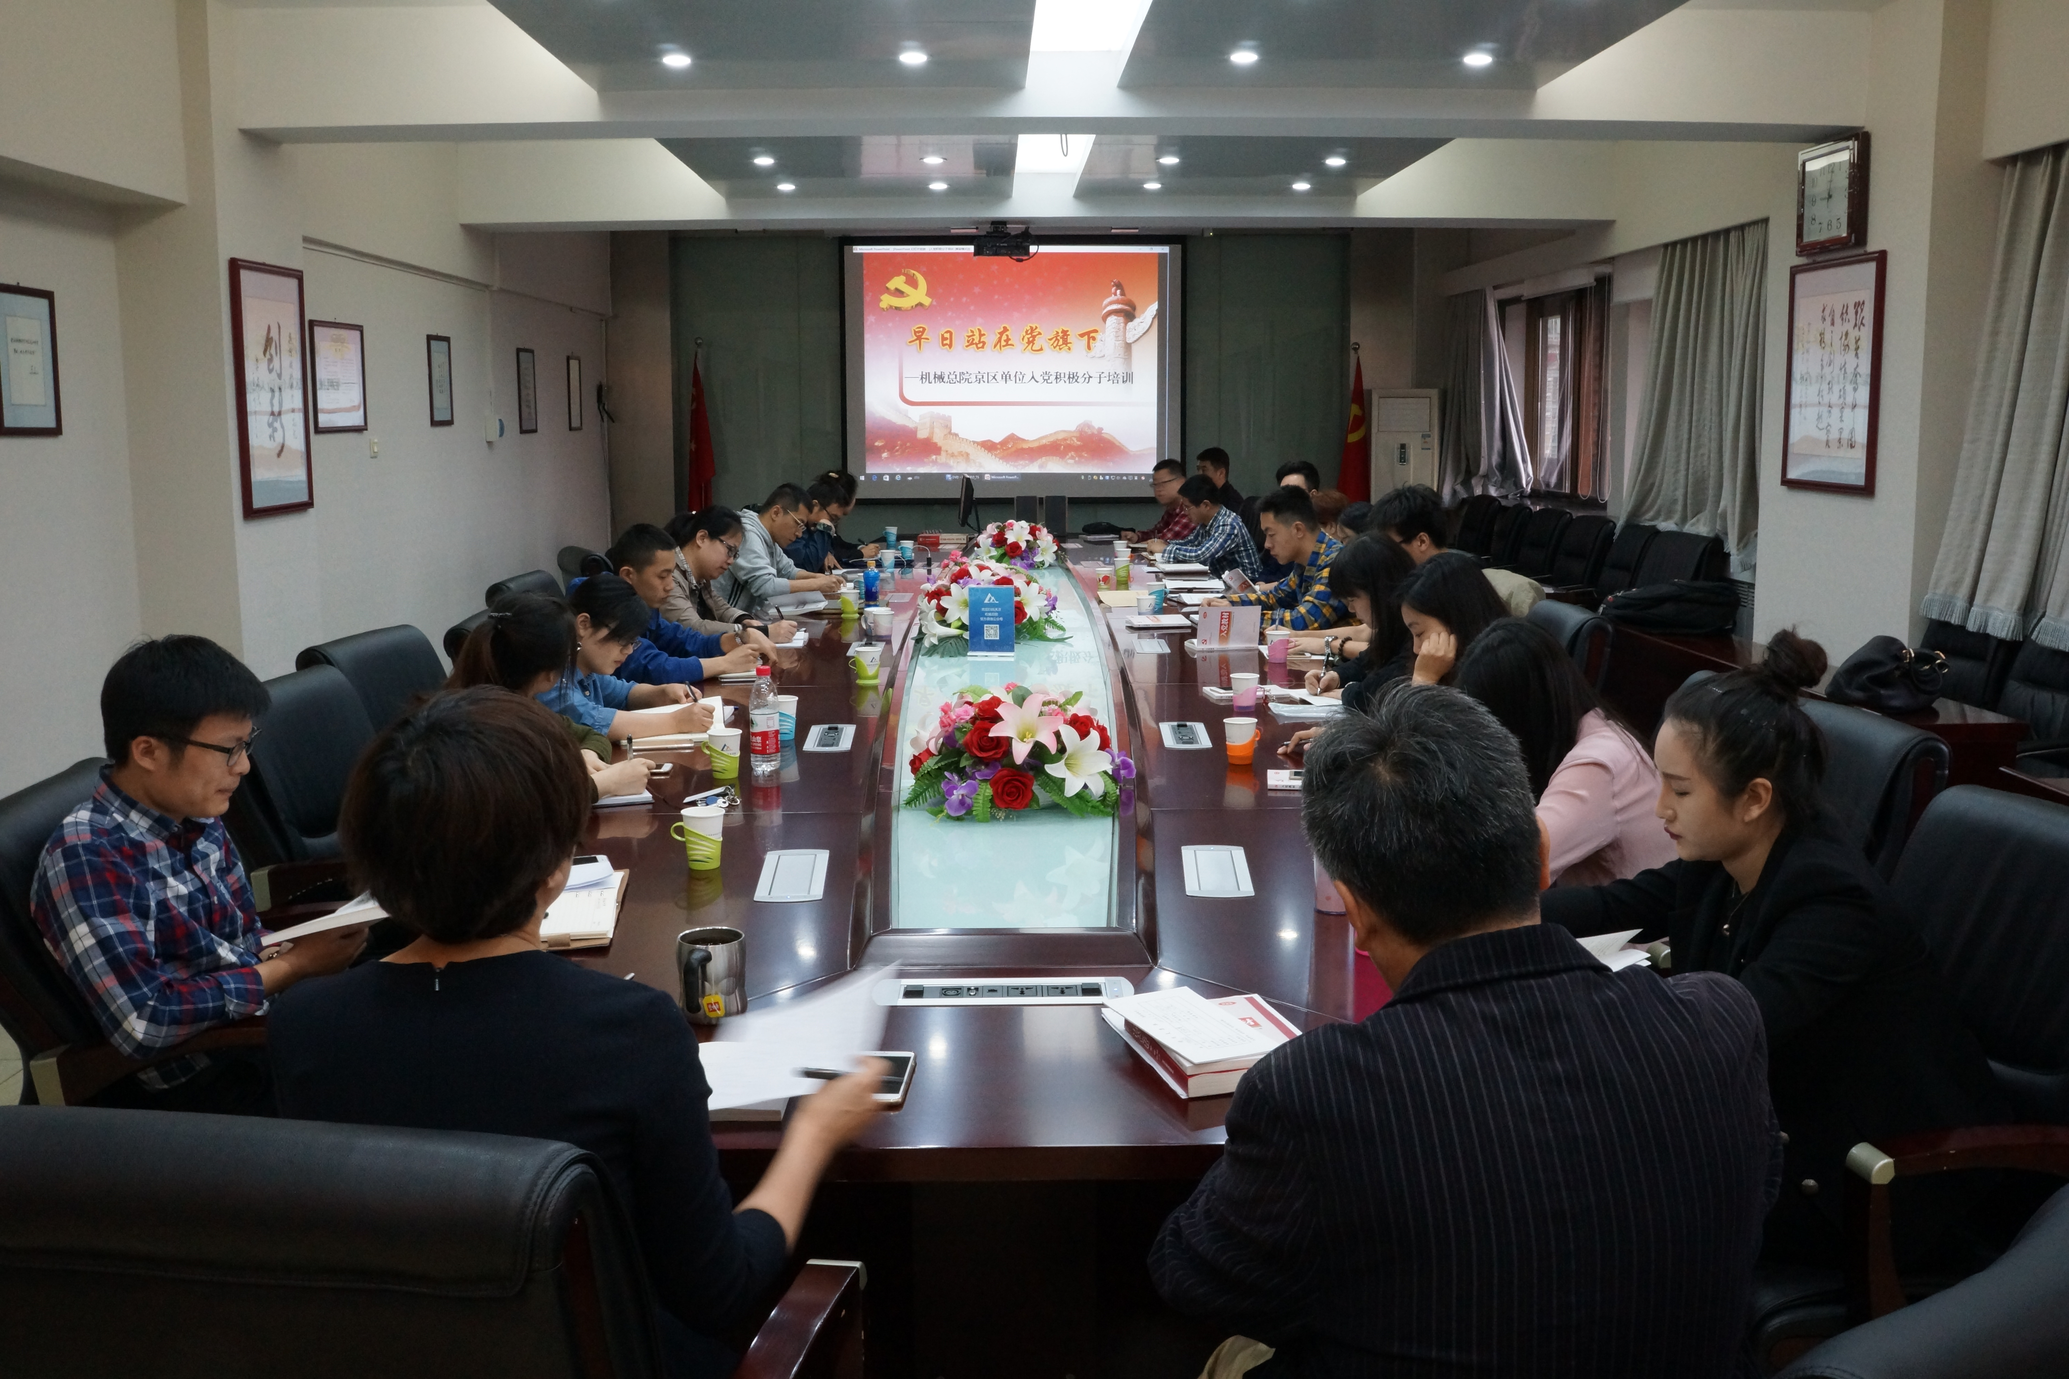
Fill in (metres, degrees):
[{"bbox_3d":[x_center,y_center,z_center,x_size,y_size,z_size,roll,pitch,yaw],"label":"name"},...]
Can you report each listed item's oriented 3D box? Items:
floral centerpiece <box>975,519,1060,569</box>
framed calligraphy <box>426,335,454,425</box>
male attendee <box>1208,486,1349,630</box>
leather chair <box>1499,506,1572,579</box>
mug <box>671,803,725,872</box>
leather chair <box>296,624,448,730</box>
[{"bbox_3d":[-0.089,-0.771,9.111,0.440,0.220,0.360,0,9,-2],"label":"floral centerpiece"},{"bbox_3d":[-2.960,-1.536,8.603,0.025,0.443,0.291,0,9,-2],"label":"framed calligraphy"},{"bbox_3d":[0.939,-0.078,6.091,0.720,1.280,0.550,-1,9,-5],"label":"male attendee"},{"bbox_3d":[2.702,-0.543,9.991,0.620,1.000,0.580,0,9,-2],"label":"leather chair"},{"bbox_3d":[-0.574,0.252,2.933,0.090,0.100,0.076,-1,9,-1],"label":"mug"},{"bbox_3d":[-1.292,0.364,4.124,0.680,1.010,0.620,0,9,4],"label":"leather chair"}]

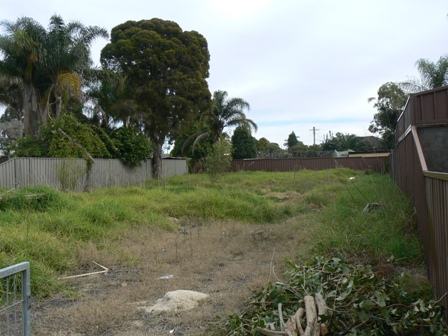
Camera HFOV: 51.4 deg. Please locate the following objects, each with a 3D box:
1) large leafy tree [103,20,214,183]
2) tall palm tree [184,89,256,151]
[{"bbox_3d":[-5.450,-5.450,37.000,8.600,12.800,8.300,0,1,0],"label":"large leafy tree"},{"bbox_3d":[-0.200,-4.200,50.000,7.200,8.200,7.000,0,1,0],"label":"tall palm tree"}]

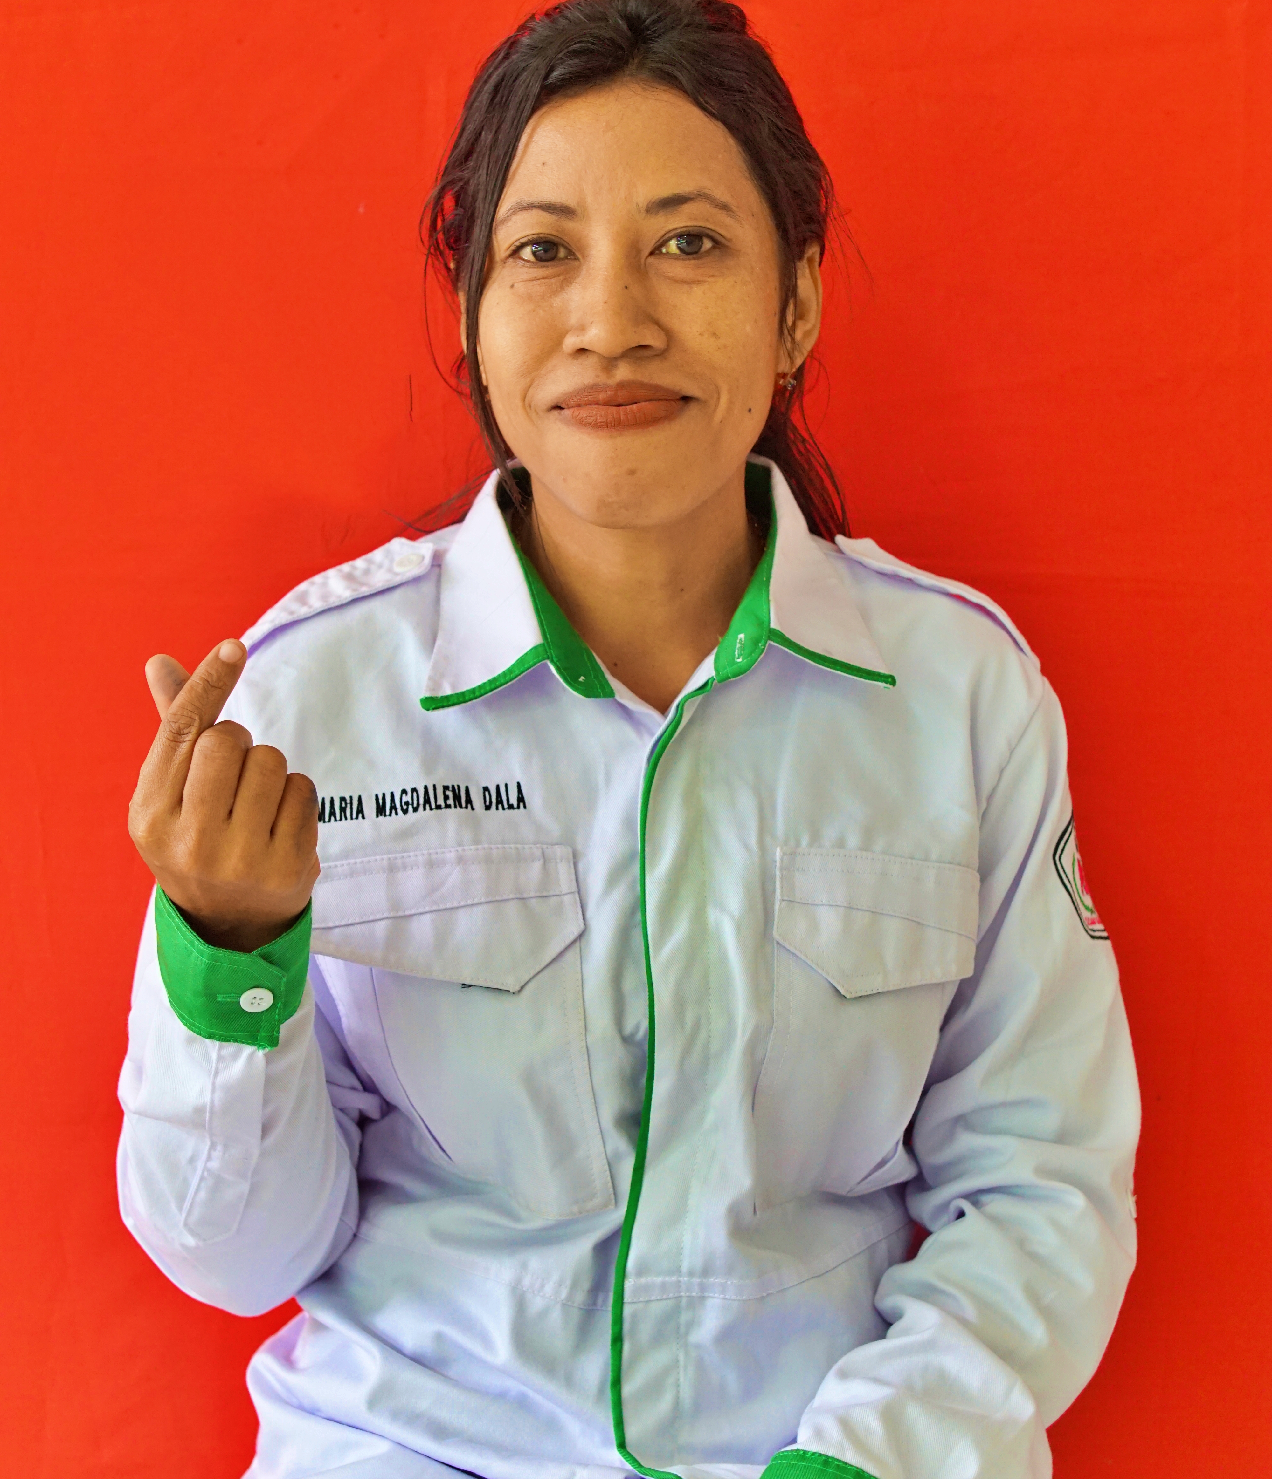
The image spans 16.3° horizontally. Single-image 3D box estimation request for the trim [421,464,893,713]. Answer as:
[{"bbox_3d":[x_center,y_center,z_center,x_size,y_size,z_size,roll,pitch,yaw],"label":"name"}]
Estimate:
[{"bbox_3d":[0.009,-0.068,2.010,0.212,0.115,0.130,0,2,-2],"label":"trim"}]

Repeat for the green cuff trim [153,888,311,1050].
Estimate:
[{"bbox_3d":[-0.161,0.085,1.785,0.065,0.060,0.075,-4,40,-4],"label":"green cuff trim"}]

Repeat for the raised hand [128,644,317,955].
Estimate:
[{"bbox_3d":[-0.161,0.021,1.745,0.077,0.123,0.090,0,5,-6],"label":"raised hand"}]

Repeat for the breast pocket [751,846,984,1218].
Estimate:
[{"bbox_3d":[0.101,0.126,1.945,0.105,0.163,0.040,0,1,-22],"label":"breast pocket"}]

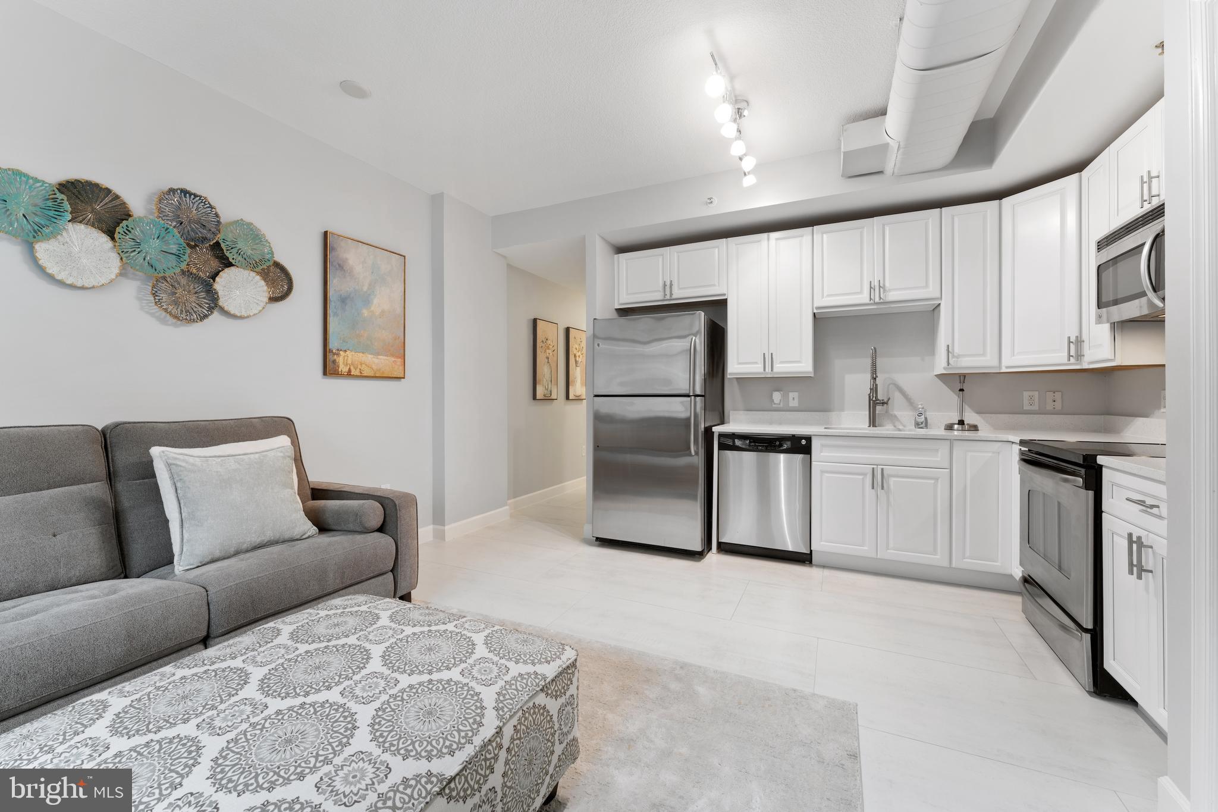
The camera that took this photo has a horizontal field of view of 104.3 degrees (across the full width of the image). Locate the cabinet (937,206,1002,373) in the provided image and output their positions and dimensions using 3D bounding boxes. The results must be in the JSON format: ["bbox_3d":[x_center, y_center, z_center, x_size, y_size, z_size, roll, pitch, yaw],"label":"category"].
[{"bbox_3d":[2.361,-0.749,3.144,0.301,1.065,0.320,0,0,26],"label":"cabinet"}]

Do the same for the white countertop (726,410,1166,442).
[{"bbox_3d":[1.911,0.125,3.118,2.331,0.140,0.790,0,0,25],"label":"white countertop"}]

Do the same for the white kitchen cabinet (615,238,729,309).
[{"bbox_3d":[0.552,-1.060,4.000,0.952,0.450,0.321,0,1,26],"label":"white kitchen cabinet"}]

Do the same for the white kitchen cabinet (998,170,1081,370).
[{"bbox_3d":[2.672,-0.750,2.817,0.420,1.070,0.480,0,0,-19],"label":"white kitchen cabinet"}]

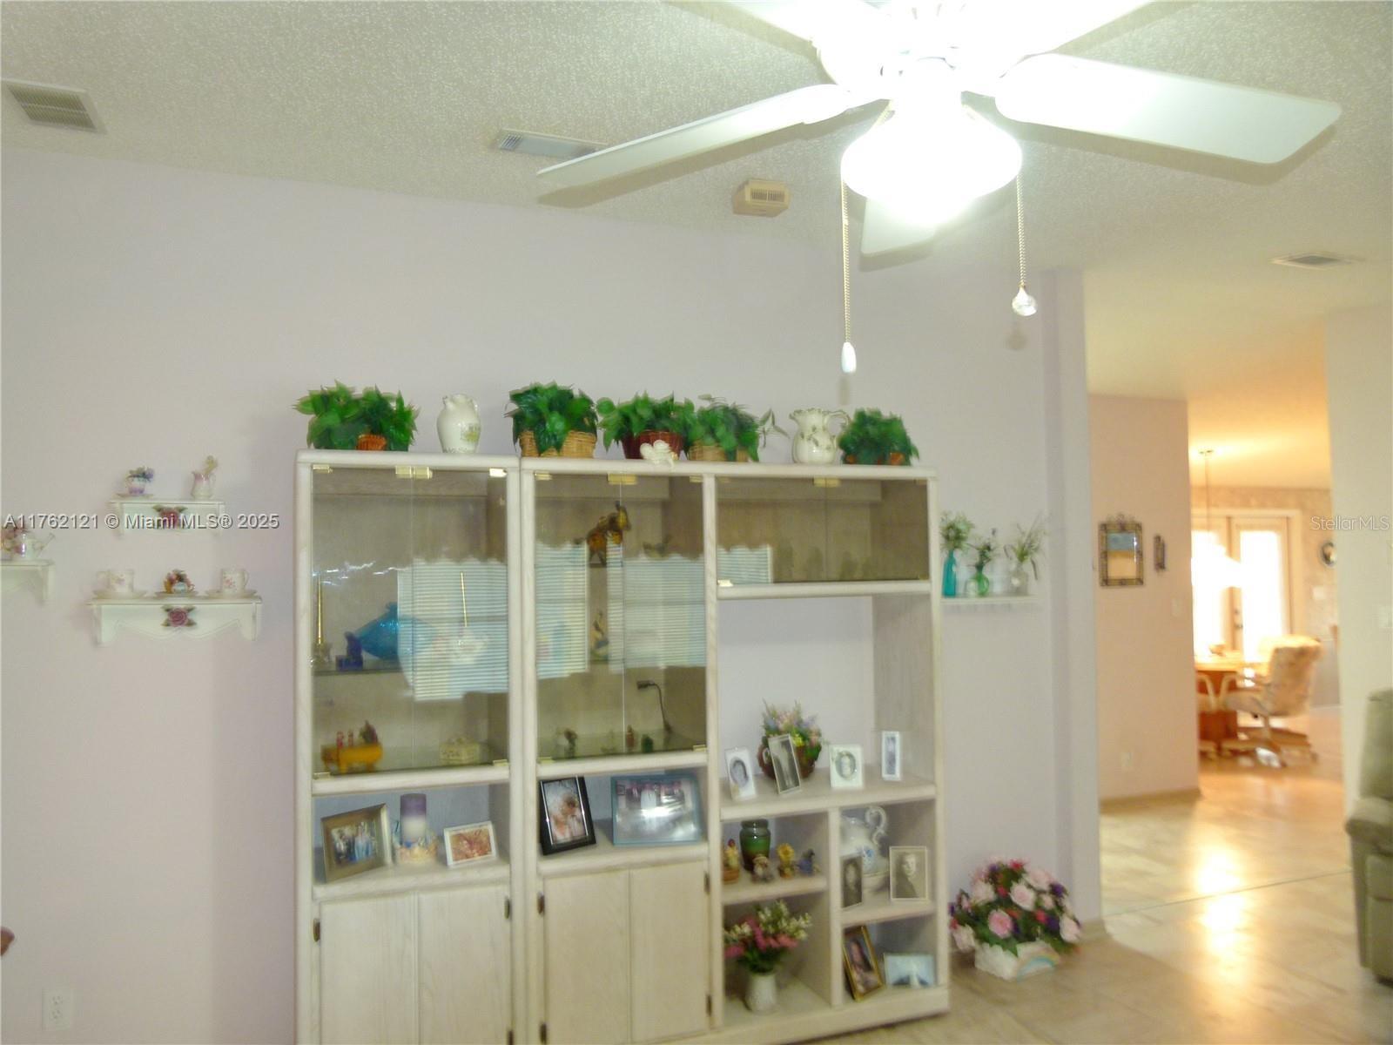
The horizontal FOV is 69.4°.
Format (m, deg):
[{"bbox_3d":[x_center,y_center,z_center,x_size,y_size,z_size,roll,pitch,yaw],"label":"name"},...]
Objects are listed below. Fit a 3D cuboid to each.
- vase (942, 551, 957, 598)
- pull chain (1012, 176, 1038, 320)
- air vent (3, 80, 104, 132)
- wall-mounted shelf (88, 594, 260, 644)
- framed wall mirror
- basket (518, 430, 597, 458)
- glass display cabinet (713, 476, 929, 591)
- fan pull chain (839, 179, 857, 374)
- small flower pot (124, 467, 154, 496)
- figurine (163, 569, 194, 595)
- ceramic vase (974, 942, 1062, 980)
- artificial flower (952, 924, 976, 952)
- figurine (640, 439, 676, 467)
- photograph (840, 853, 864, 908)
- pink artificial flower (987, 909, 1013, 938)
[{"bbox_3d":[0.998,0.202,3.964,0.062,0.186,0.062,0,-3,-22],"label":"vase"},{"bbox_3d":[0.464,-0.395,1.430,0.032,0.200,0.030,0,-3,-22],"label":"pull chain"},{"bbox_3d":[-1.762,-1.138,2.768,0.200,0.018,0.285,0,-2,-20],"label":"air vent"},{"bbox_3d":[-1.515,0.283,2.943,0.444,0.137,0.130,0,-3,-22],"label":"wall-mounted shelf"},{"bbox_3d":[2.716,0.180,6.431,0.360,0.450,0.030,0,-2,-20],"label":"framed wall mirror"},{"bbox_3d":[-0.458,-0.247,3.337,0.260,0.110,0.210,0,-2,-20],"label":"basket"},{"bbox_3d":[0.367,0.030,3.488,0.805,0.373,0.380,0,-3,-22],"label":"glass display cabinet"},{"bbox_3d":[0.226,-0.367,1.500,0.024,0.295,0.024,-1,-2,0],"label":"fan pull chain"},{"bbox_3d":[-1.605,-0.117,2.896,0.070,0.086,0.064,0,-3,-21],"label":"small flower pot"},{"bbox_3d":[-1.499,0.172,2.913,0.079,0.071,0.070,0,-3,-22],"label":"figurine"},{"bbox_3d":[1.225,1.646,3.835,0.250,0.100,0.165,1,-3,-28],"label":"ceramic vase"},{"bbox_3d":[0.989,1.536,3.716,0.085,0.098,0.075,-2,-3,33],"label":"artificial flower"},{"bbox_3d":[-0.119,-0.218,3.143,0.122,0.086,0.060,0,-3,-22],"label":"figurine"},{"bbox_3d":[0.510,1.192,3.356,0.106,0.169,0.025,2,-4,-41],"label":"photograph"},{"bbox_3d":[1.117,1.473,3.695,0.090,0.093,0.060,-1,-3,20],"label":"pink artificial flower"}]

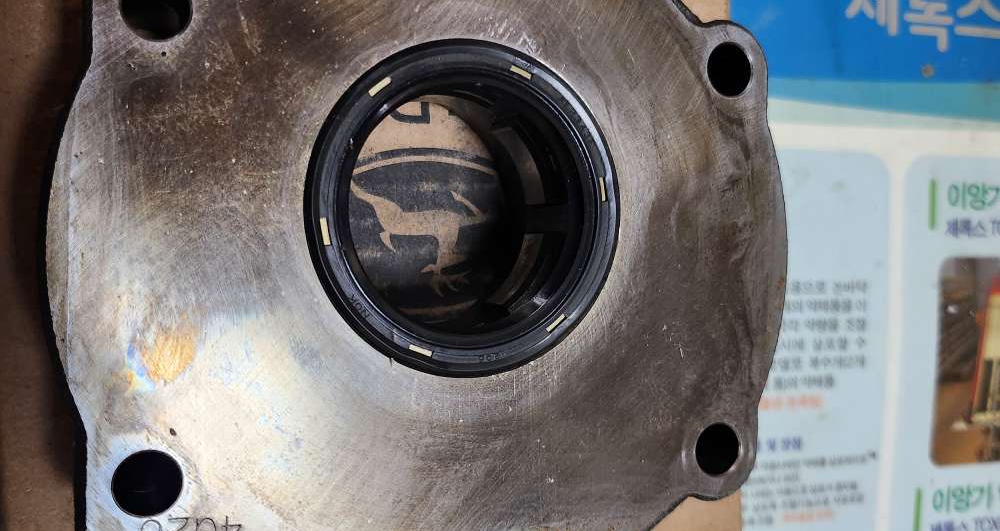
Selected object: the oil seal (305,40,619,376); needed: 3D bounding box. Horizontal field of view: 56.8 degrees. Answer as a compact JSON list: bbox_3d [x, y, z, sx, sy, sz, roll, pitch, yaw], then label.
[{"bbox_3d":[-0.007,-0.011,0.183,0.066,0.010,0.066,0,91,-23],"label":"oil seal"}]

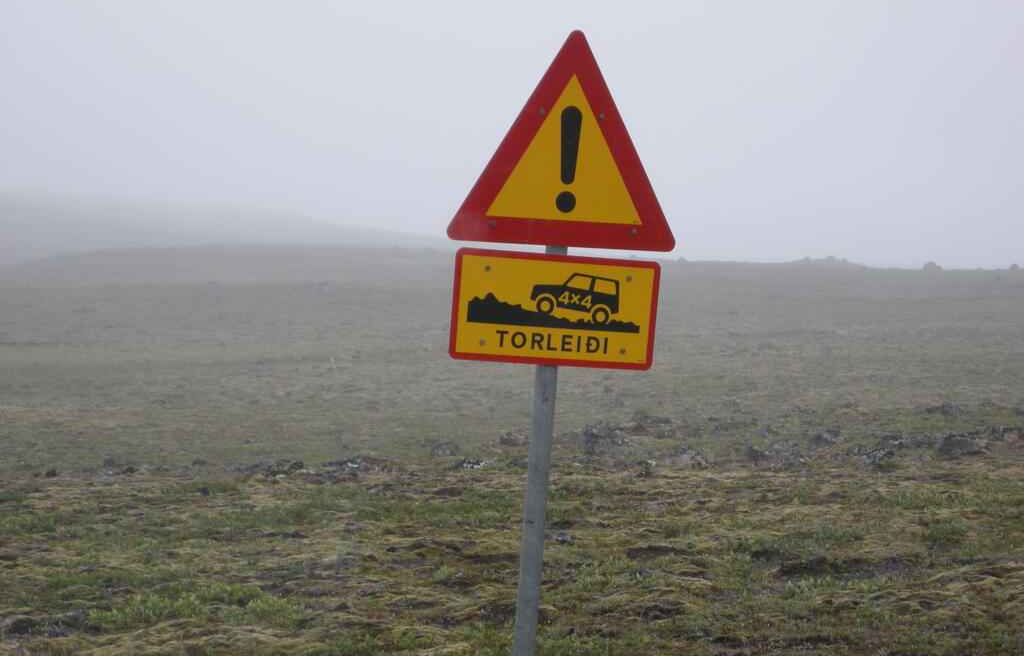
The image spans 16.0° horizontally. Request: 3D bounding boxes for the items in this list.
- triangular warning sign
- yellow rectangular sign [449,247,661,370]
[{"bbox_3d":[0.162,-0.527,10.095,0.684,0.598,0.020,3,3,-21],"label":"triangular warning sign"},{"bbox_3d":[0.121,-0.050,10.117,0.609,0.305,0.020,4,3,-21],"label":"yellow rectangular sign"}]

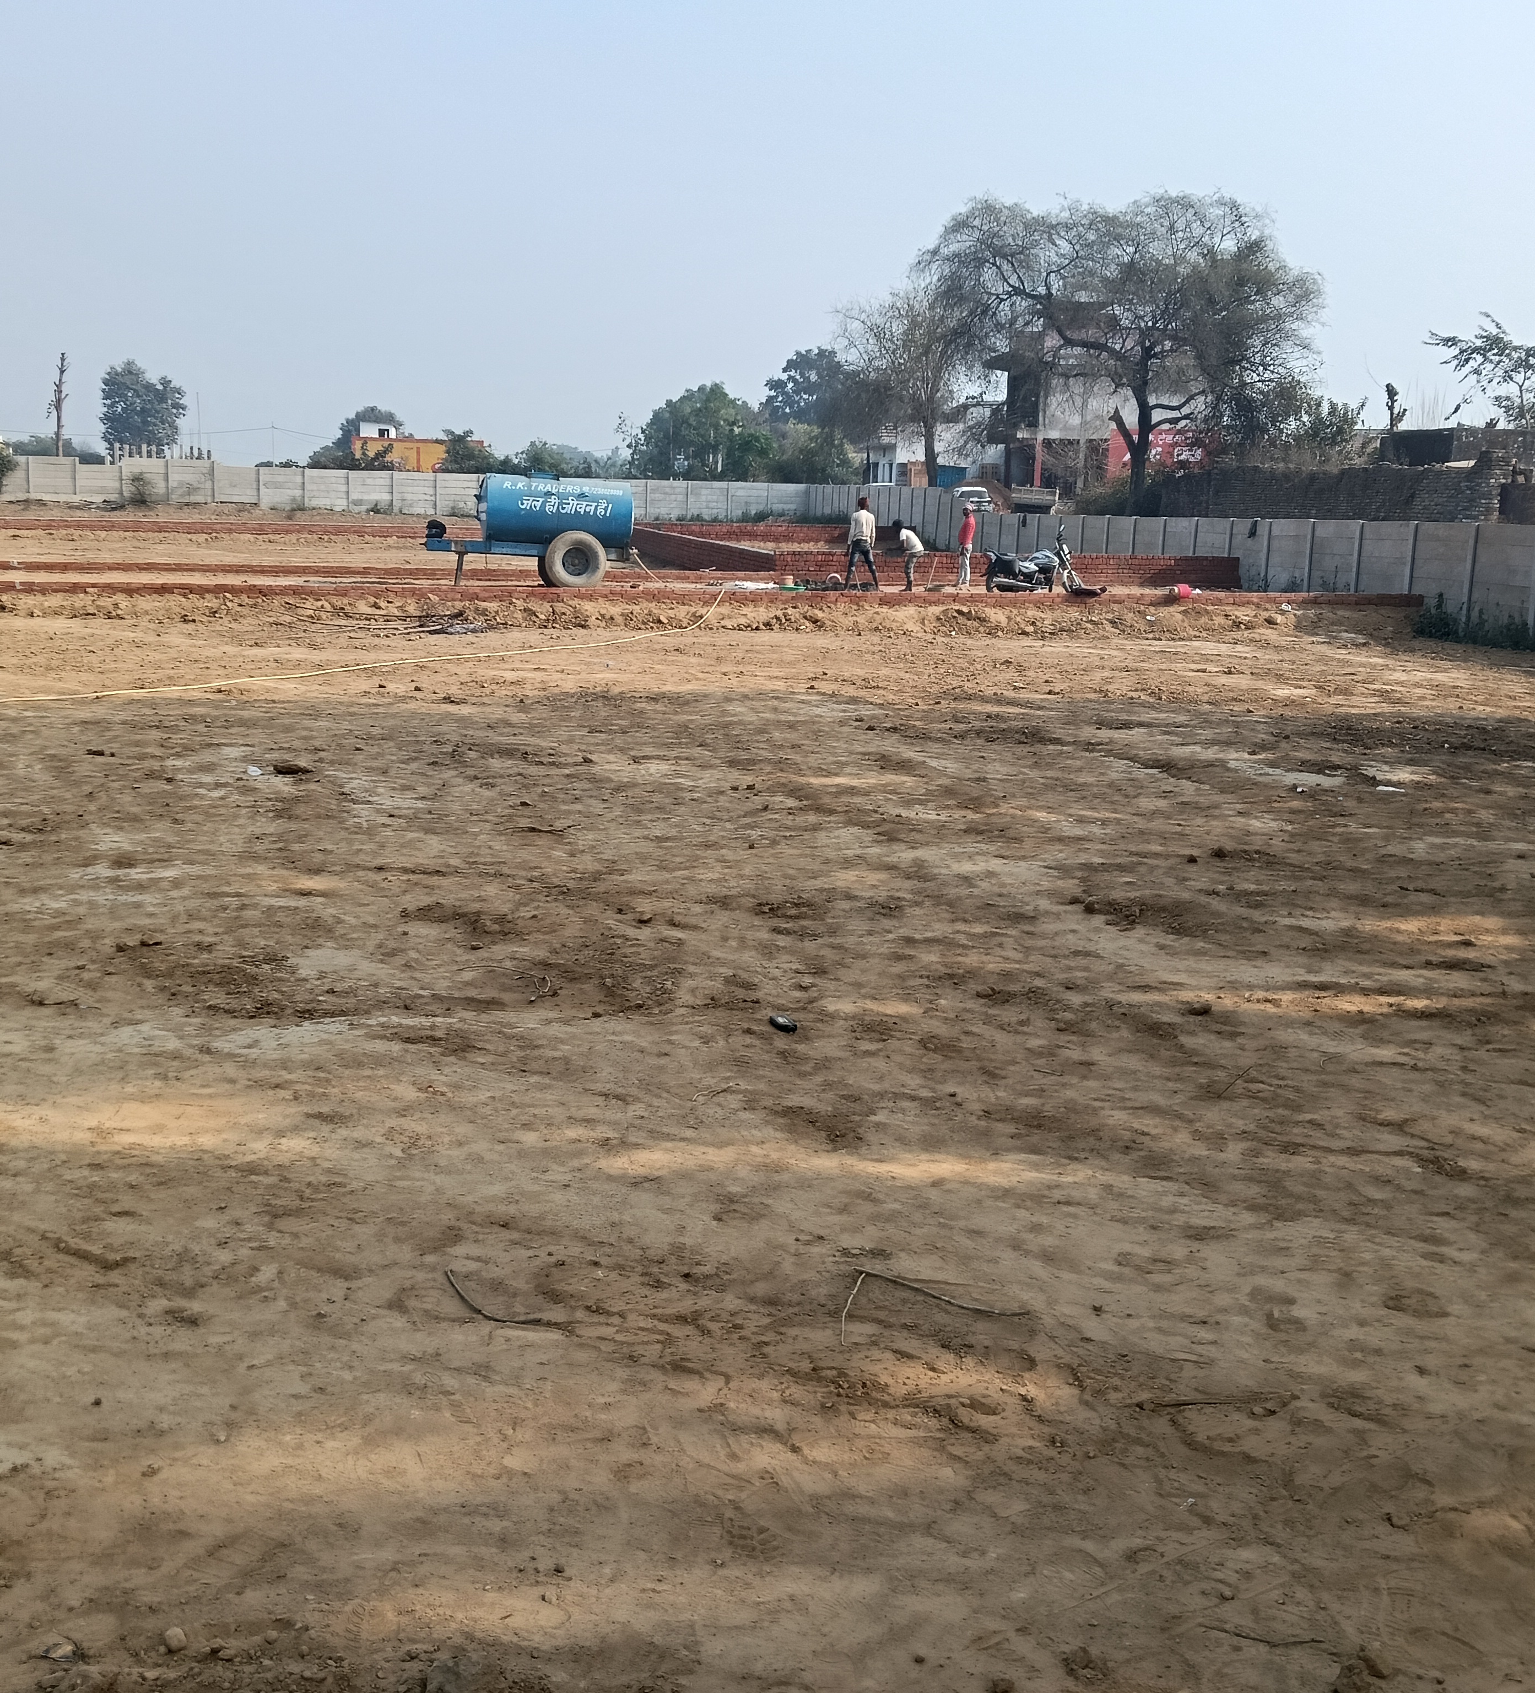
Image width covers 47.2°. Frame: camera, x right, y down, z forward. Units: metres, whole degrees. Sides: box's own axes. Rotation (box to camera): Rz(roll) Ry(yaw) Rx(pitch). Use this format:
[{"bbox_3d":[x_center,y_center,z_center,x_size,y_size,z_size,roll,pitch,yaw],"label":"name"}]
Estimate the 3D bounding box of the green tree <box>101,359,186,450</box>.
[{"bbox_3d":[-37.456,-24.556,105.882,5.200,9.330,5.000,-2,12,-19],"label":"green tree"}]

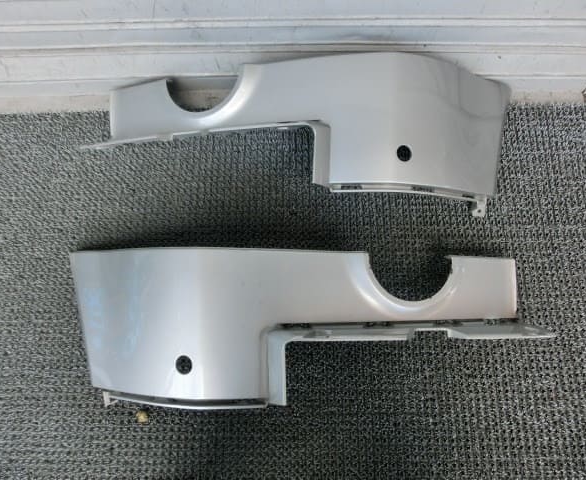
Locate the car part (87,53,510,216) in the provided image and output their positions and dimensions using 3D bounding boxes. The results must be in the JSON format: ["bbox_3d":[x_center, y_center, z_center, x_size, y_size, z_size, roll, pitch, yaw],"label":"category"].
[{"bbox_3d":[0.009,-0.199,0.817,0.869,0.146,0.270,0,72,2],"label":"car part"}]

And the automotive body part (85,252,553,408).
[{"bbox_3d":[0.020,0.141,0.729,0.869,0.146,0.270,1,72,0],"label":"automotive body part"}]

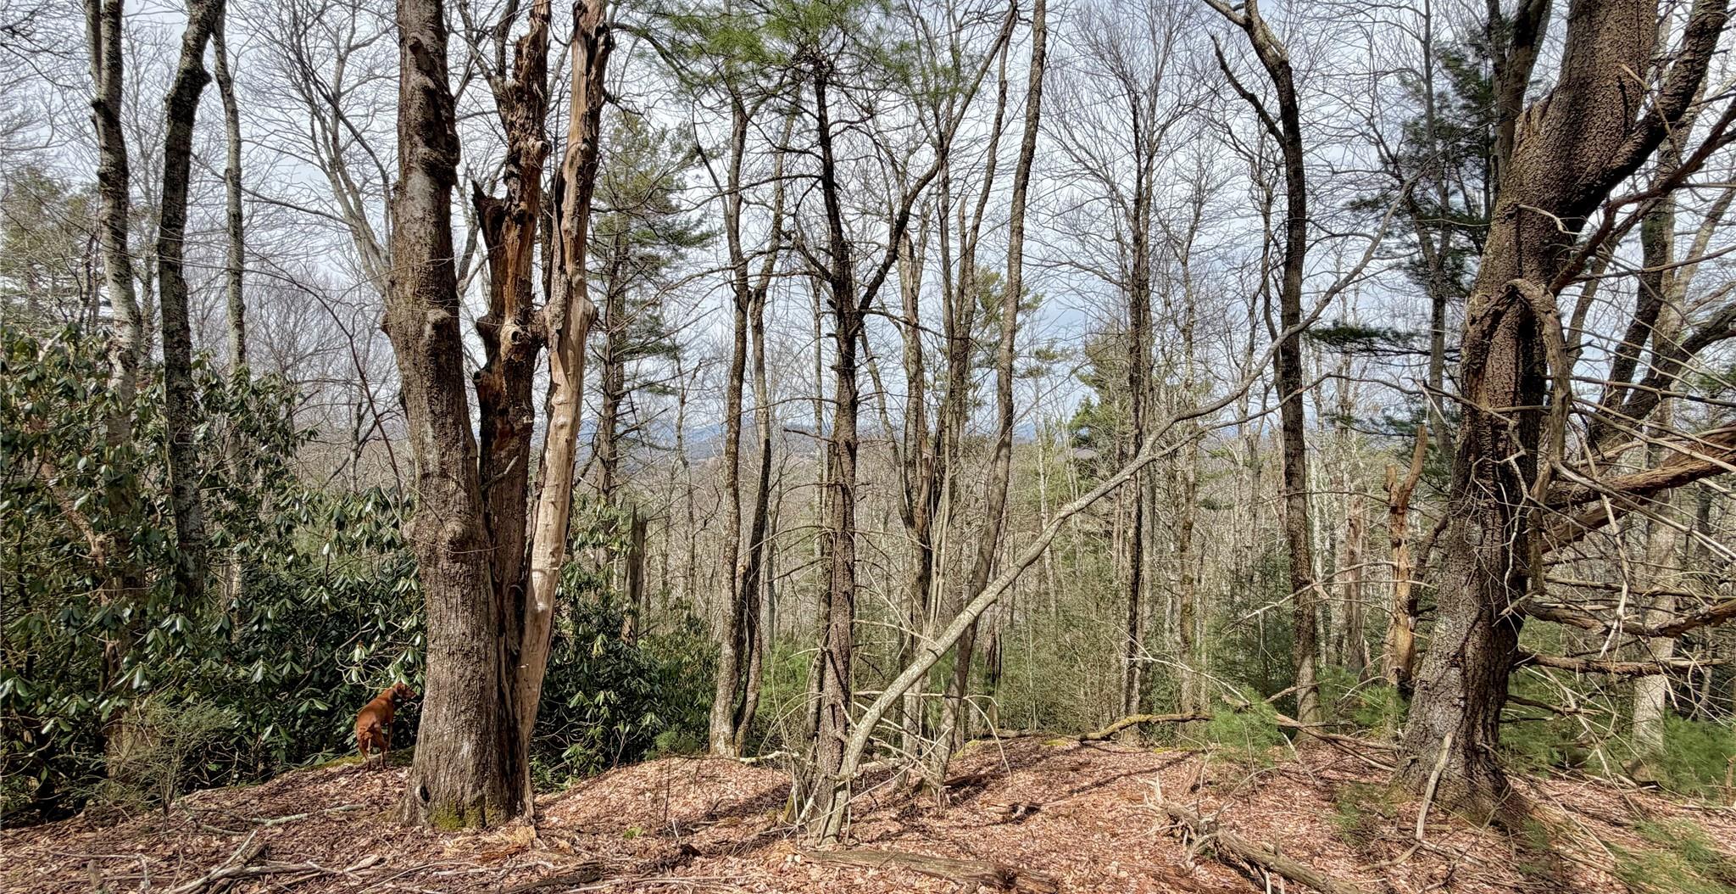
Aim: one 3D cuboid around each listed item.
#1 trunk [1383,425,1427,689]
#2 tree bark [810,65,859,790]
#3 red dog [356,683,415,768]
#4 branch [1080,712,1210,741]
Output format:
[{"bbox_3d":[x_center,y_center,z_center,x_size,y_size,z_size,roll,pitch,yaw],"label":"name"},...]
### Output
[{"bbox_3d":[6.578,1.370,8.600,0.480,3.300,0.420,0,0,0],"label":"trunk"},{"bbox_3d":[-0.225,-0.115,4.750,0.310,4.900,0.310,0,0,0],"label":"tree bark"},{"bbox_3d":[-4.476,2.561,6.500,0.280,0.620,0.820,0,0,-17],"label":"red dog"},{"bbox_3d":[2.719,2.739,6.900,1.250,0.280,0.280,0,0,0],"label":"branch"}]

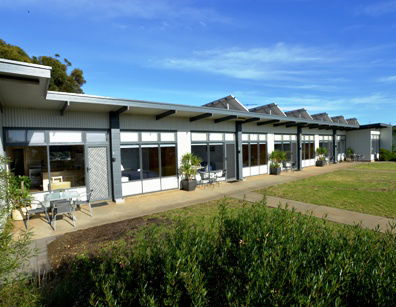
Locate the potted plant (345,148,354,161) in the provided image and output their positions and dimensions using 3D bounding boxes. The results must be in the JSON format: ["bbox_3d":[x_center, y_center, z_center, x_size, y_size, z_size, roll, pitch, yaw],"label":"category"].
[{"bbox_3d":[15.440,0.164,22.220,0.850,1.300,0.850,-3,2,-38],"label":"potted plant"}]

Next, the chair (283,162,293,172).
[{"bbox_3d":[6.068,0.887,14.838,0.600,0.820,0.560,-2,2,-20],"label":"chair"}]

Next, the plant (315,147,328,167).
[{"bbox_3d":[10.483,0.263,18.379,1.000,1.620,1.000,-3,2,-38],"label":"plant"}]

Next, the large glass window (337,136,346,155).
[{"bbox_3d":[14.509,-0.824,22.123,2.600,2.000,0.120,-3,2,-38],"label":"large glass window"}]

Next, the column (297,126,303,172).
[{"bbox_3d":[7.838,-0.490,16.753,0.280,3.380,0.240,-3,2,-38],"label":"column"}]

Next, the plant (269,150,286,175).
[{"bbox_3d":[5.141,0.545,14.132,1.000,1.580,1.000,-3,2,-38],"label":"plant"}]

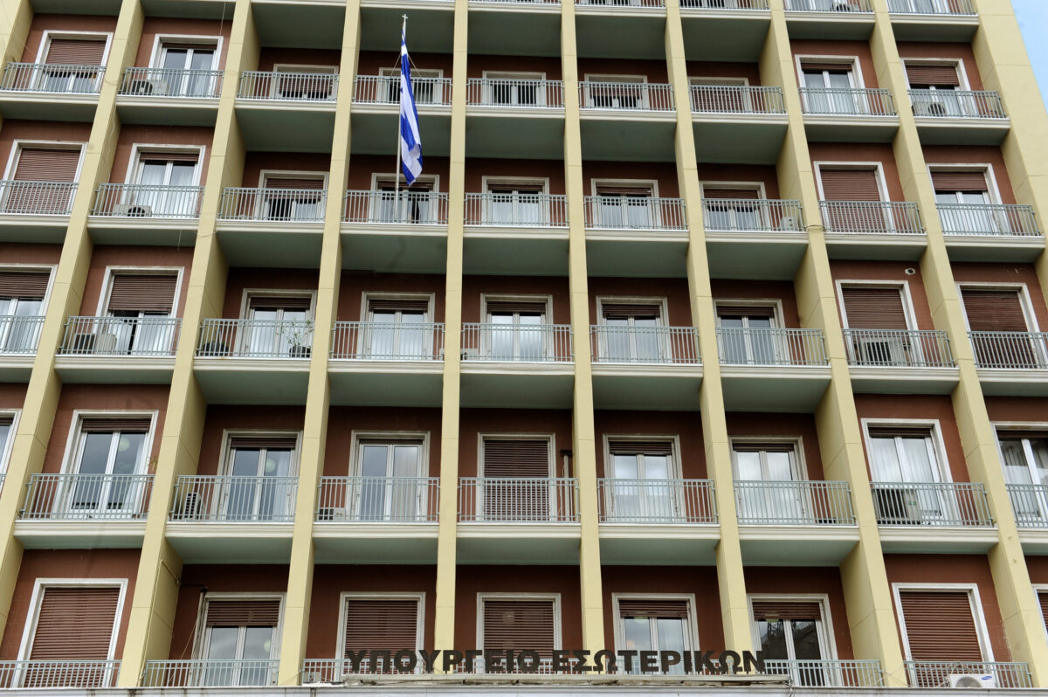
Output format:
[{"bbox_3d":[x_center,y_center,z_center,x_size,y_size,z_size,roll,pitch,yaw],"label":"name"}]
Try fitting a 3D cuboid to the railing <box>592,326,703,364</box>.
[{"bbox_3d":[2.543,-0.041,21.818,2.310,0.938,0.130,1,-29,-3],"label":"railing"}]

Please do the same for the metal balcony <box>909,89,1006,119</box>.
[{"bbox_3d":[10.594,-5.976,25.666,2.320,0.840,0.100,1,-29,-3],"label":"metal balcony"}]

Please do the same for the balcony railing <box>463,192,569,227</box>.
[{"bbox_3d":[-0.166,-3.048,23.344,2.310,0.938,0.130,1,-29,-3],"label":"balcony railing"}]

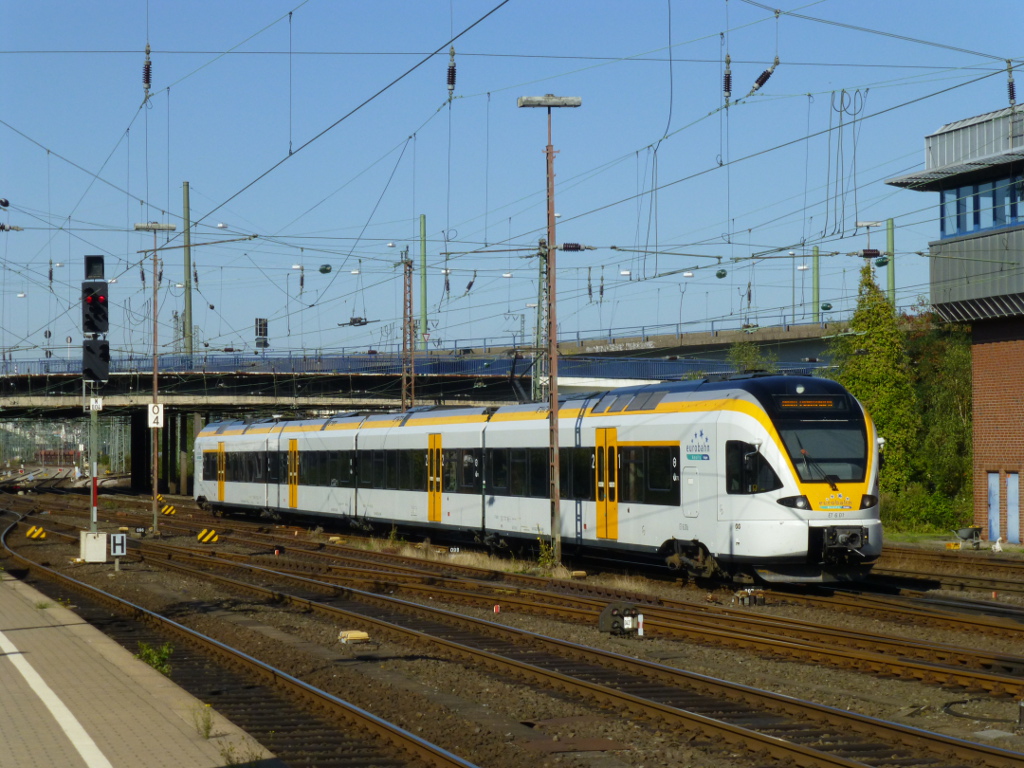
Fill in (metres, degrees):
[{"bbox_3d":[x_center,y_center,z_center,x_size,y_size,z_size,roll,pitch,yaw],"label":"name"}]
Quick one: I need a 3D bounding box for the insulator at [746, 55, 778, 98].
[{"bbox_3d":[3.792,-4.636,40.300,0.140,0.780,0.140,40,-11,-12],"label":"insulator"}]

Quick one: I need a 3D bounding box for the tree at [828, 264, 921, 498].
[{"bbox_3d":[12.999,0.343,96.000,3.300,9.200,3.200,0,-2,0],"label":"tree"}]

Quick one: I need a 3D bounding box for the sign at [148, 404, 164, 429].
[{"bbox_3d":[-11.767,1.048,88.000,0.490,0.780,0.050,0,-2,-10],"label":"sign"}]

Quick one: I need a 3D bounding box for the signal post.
[{"bbox_3d":[-10.257,0.578,65.500,0.670,7.400,0.550,0,-2,-10],"label":"signal post"}]

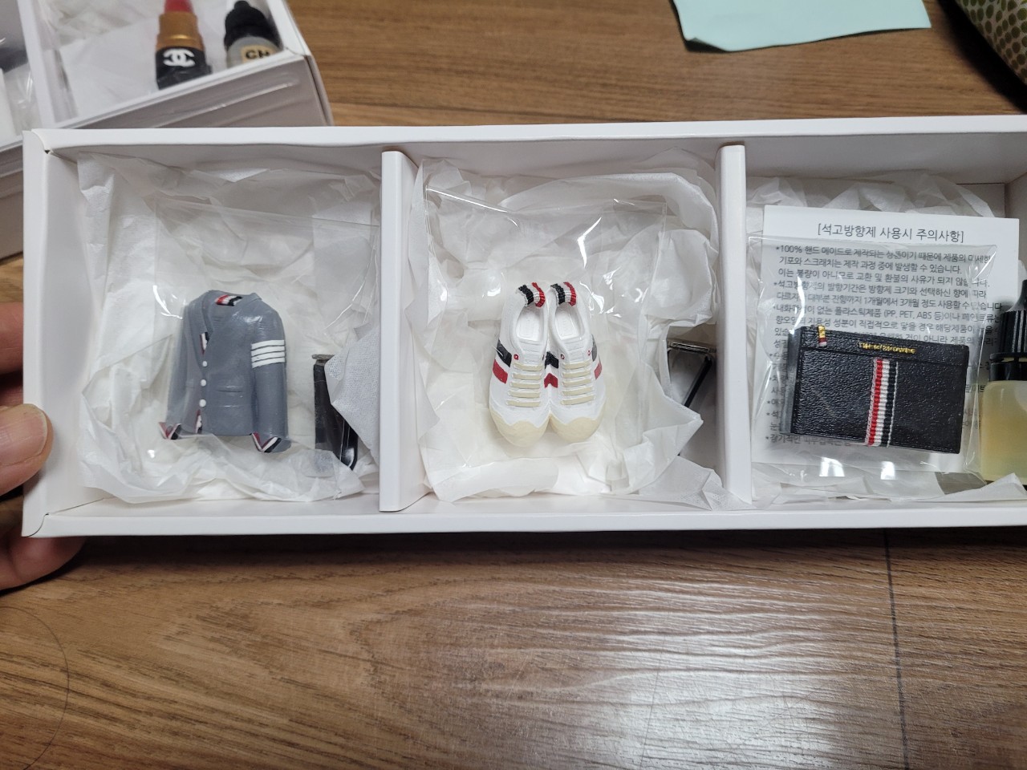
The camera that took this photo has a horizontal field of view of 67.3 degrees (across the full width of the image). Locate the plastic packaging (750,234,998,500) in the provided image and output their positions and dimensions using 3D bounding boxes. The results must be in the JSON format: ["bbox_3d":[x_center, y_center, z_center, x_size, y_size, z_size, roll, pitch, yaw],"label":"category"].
[{"bbox_3d":[0.105,-0.004,0.228,0.070,0.017,0.073,2,87,2],"label":"plastic packaging"}]

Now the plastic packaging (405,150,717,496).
[{"bbox_3d":[0.015,-0.017,0.231,0.084,0.034,0.094,1,88,2],"label":"plastic packaging"}]

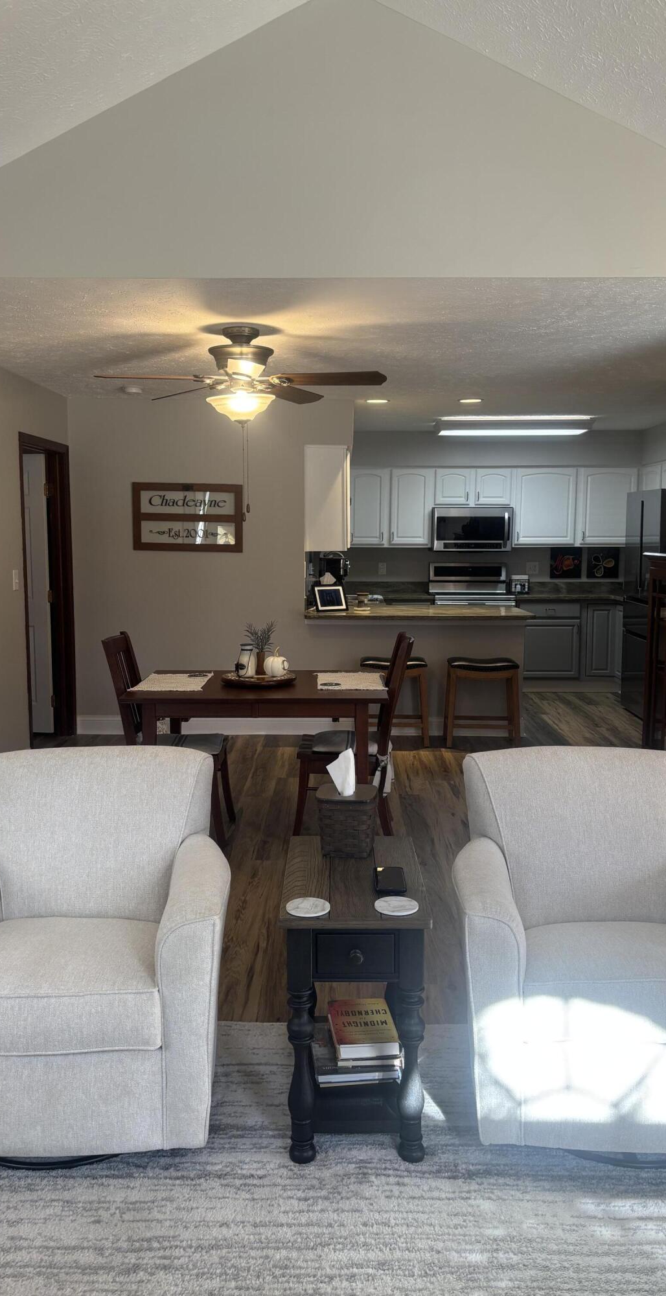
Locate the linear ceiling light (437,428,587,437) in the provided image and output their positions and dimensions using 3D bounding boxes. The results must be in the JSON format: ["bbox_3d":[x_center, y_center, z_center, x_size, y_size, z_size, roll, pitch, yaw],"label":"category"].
[{"bbox_3d":[1.528,-1.870,8.272,1.250,0.100,0.470,0,7,1],"label":"linear ceiling light"}]

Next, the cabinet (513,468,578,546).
[{"bbox_3d":[1.988,-1.343,9.306,0.620,0.765,0.320,0,7,1],"label":"cabinet"}]

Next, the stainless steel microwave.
[{"bbox_3d":[1.347,-1.153,9.470,0.757,0.420,0.400,0,7,1],"label":"stainless steel microwave"}]

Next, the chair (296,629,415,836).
[{"bbox_3d":[0.092,0.437,4.785,0.575,1.010,0.450,0,7,1],"label":"chair"}]

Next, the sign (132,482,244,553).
[{"bbox_3d":[-1.043,-0.934,6.996,0.800,0.480,0.035,0,7,1],"label":"sign"}]

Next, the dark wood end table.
[{"bbox_3d":[0.052,0.886,2.551,0.350,0.610,0.610,0,7,1],"label":"dark wood end table"}]

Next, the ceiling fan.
[{"bbox_3d":[-0.429,-1.285,4.515,1.330,0.420,1.300,0,7,1],"label":"ceiling fan"}]

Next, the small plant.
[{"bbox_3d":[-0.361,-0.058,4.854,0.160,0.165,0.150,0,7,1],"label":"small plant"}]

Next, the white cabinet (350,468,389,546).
[{"bbox_3d":[0.347,-1.345,9.323,0.380,0.765,0.320,0,7,1],"label":"white cabinet"}]

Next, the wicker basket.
[{"bbox_3d":[0.040,0.477,2.712,0.168,0.165,0.175,0,7,1],"label":"wicker basket"}]

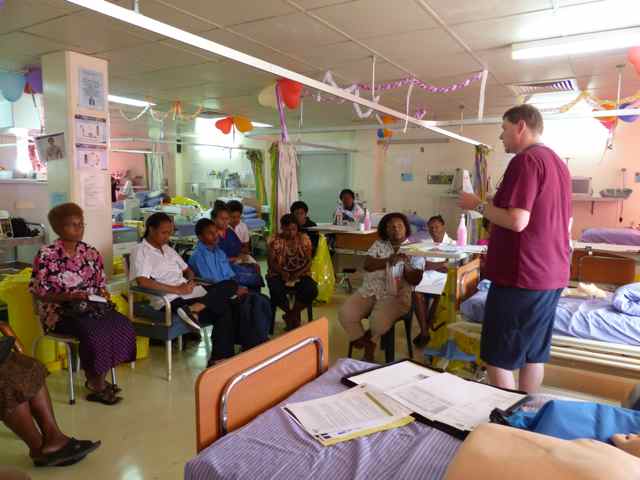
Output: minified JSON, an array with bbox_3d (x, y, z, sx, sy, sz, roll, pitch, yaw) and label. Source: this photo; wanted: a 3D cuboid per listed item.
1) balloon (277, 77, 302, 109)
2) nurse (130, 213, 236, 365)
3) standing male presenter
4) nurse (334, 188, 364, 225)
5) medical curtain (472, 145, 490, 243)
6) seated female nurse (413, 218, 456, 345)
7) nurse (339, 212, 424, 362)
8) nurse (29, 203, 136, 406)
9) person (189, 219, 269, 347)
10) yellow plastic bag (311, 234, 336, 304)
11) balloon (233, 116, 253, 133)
[{"bbox_3d":[-0.269,-1.324,4.150,0.240,0.280,0.240,1,7,0],"label":"balloon"},{"bbox_3d":[-1.047,0.387,3.520,0.780,1.170,0.560,6,8,32],"label":"nurse"},{"bbox_3d":[0.964,0.258,2.290,0.520,1.800,0.510,8,10,43],"label":"standing male presenter"},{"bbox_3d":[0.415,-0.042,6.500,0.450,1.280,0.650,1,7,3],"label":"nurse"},{"bbox_3d":[2.426,-0.620,6.900,0.220,1.650,0.320,5,8,31],"label":"medical curtain"},{"bbox_3d":[1.105,0.375,4.500,0.440,1.170,0.680,3,7,18],"label":"seated female nurse"},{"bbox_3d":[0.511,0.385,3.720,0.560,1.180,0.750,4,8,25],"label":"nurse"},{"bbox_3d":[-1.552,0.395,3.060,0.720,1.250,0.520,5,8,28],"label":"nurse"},{"bbox_3d":[-0.842,0.377,4.300,0.680,1.150,0.460,5,8,34],"label":"person"},{"bbox_3d":[0.012,0.355,5.750,0.340,0.820,0.320,1,7,0],"label":"yellow plastic bag"},{"bbox_3d":[-1.116,-1.674,6.700,0.290,0.250,0.250,1,7,0],"label":"balloon"}]

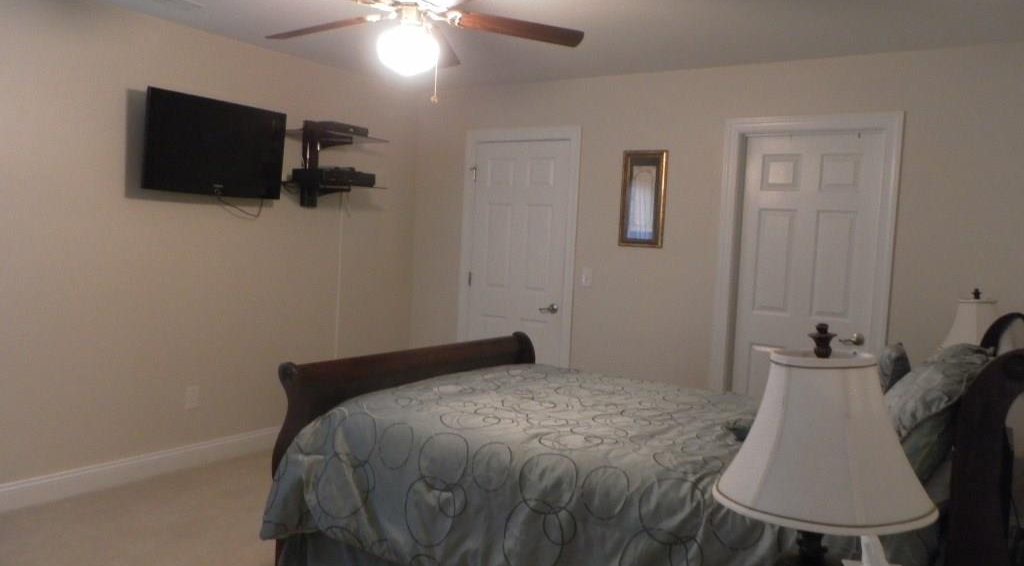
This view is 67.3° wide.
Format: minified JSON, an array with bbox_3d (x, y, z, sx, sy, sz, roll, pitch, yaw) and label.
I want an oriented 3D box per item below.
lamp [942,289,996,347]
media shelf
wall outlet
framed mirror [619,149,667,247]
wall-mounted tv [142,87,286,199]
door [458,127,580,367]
[{"bbox_3d":[1.980,0.328,3.318,0.370,0.610,0.370,5,4,35],"label":"lamp"},{"bbox_3d":[-1.129,-0.737,4.755,0.400,0.540,0.590,5,4,35],"label":"media shelf"},{"bbox_3d":[-1.794,0.640,4.323,0.012,0.118,0.075,5,4,35],"label":"wall outlet"},{"bbox_3d":[0.805,-0.513,4.714,0.296,0.587,0.030,5,4,35],"label":"framed mirror"},{"bbox_3d":[-1.609,-0.734,4.185,0.075,0.499,0.843,10,7,34],"label":"wall-mounted tv"},{"bbox_3d":[0.022,0.018,5.309,0.932,2.116,0.090,5,4,35],"label":"door"}]

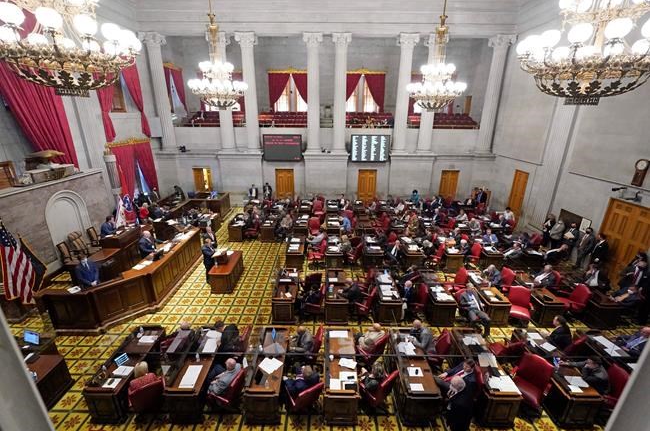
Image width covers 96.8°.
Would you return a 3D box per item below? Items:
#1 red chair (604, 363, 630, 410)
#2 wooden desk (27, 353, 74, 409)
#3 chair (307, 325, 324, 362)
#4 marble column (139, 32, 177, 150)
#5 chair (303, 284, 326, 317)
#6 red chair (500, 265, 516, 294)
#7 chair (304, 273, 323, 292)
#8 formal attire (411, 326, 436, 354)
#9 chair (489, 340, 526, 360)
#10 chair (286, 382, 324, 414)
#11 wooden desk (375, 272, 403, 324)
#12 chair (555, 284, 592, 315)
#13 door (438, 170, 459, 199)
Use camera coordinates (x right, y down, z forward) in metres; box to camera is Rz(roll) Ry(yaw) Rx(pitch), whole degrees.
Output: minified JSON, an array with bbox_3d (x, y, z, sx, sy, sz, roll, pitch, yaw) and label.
[{"bbox_3d":[5.605,3.584,5.800,0.670,1.060,0.630,1,19,3],"label":"red chair"},{"bbox_3d":[-6.173,3.741,5.926,0.720,0.750,1.450,0,18,1],"label":"wooden desk"},{"bbox_3d":[-0.387,3.192,6.839,0.660,1.080,0.600,-1,19,-5],"label":"chair"},{"bbox_3d":[-10.484,-7.684,18.447,1.050,6.850,1.000,0,18,1],"label":"marble column"},{"bbox_3d":[-0.292,2.612,8.577,0.660,1.030,0.640,5,19,15],"label":"chair"},{"bbox_3d":[5.908,2.317,9.813,0.690,1.080,0.670,-3,19,-9],"label":"red chair"},{"bbox_3d":[-0.465,2.269,9.570,0.630,1.060,0.670,-11,22,-30],"label":"chair"},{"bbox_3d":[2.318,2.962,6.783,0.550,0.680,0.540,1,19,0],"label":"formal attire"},{"bbox_3d":[4.240,3.263,7.003,0.630,0.950,0.680,-8,21,-22],"label":"chair"},{"bbox_3d":[-0.416,3.642,5.858,0.630,0.950,0.680,-12,23,-31],"label":"chair"},{"bbox_3d":[1.921,2.539,9.284,0.680,0.790,1.900,0,19,-1],"label":"wooden desk"},{"bbox_3d":[7.467,2.641,8.849,0.690,1.080,0.670,4,19,10],"label":"chair"},{"bbox_3d":[8.577,-1.869,20.026,1.160,2.504,0.120,0,18,0],"label":"door"}]

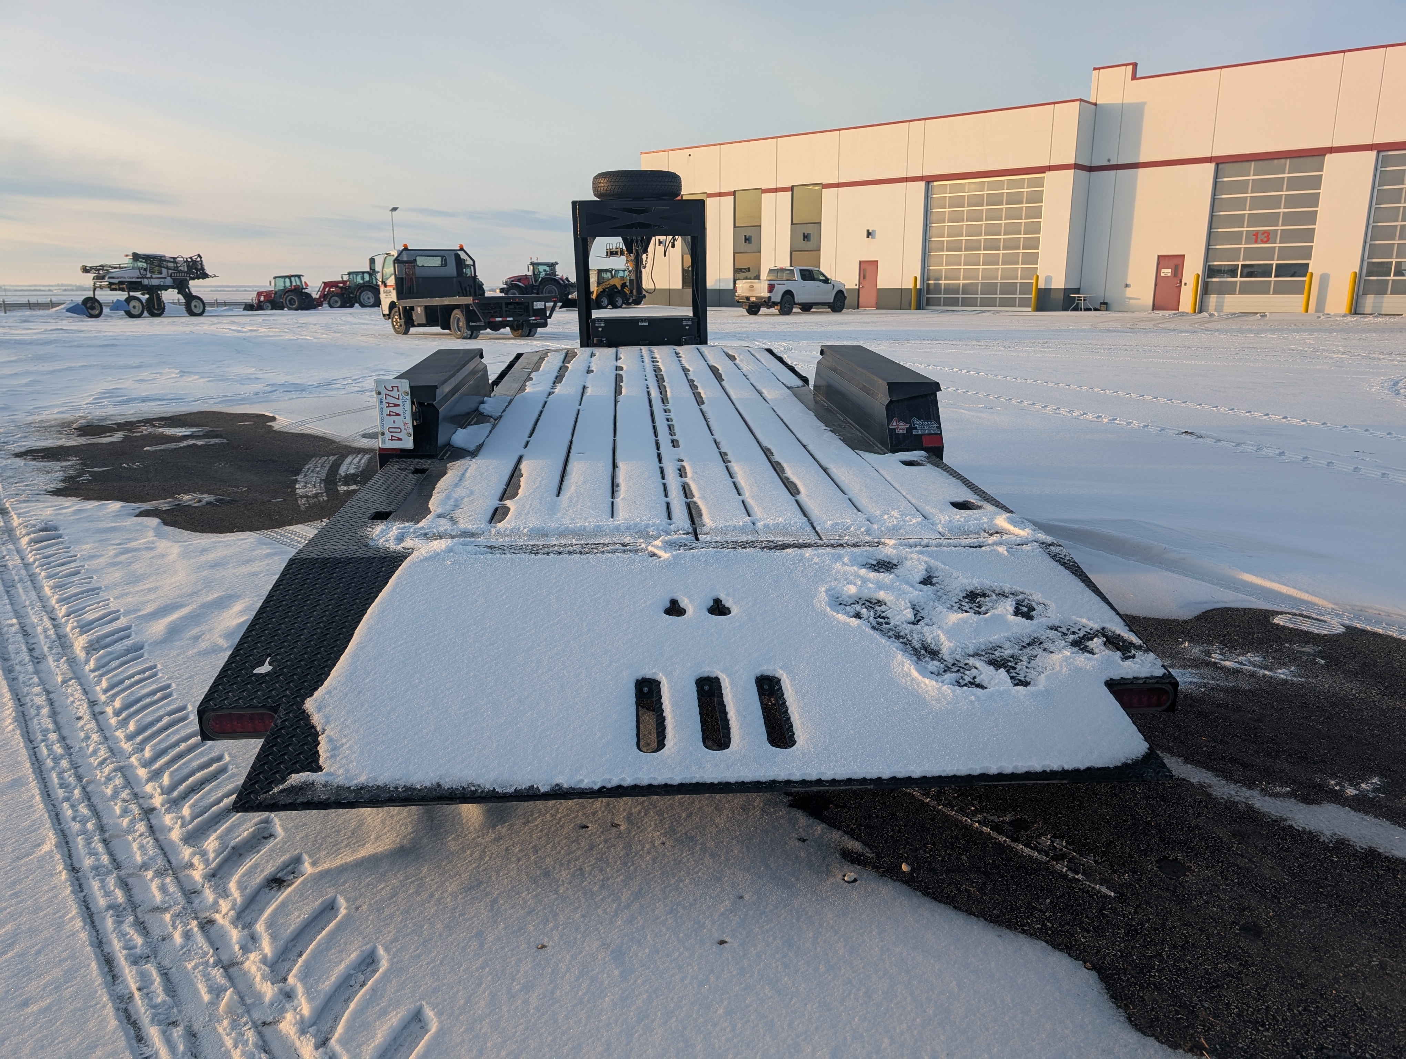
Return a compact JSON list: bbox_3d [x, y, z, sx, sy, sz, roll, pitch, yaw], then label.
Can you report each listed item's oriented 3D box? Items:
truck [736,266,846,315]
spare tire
[{"bbox_3d":[4.027,-10.523,43.003,2.060,1.980,5.880,13,19,42],"label":"truck"},{"bbox_3d":[-0.569,-2.974,8.500,0.785,0.235,0.785,0,14,0],"label":"spare tire"}]

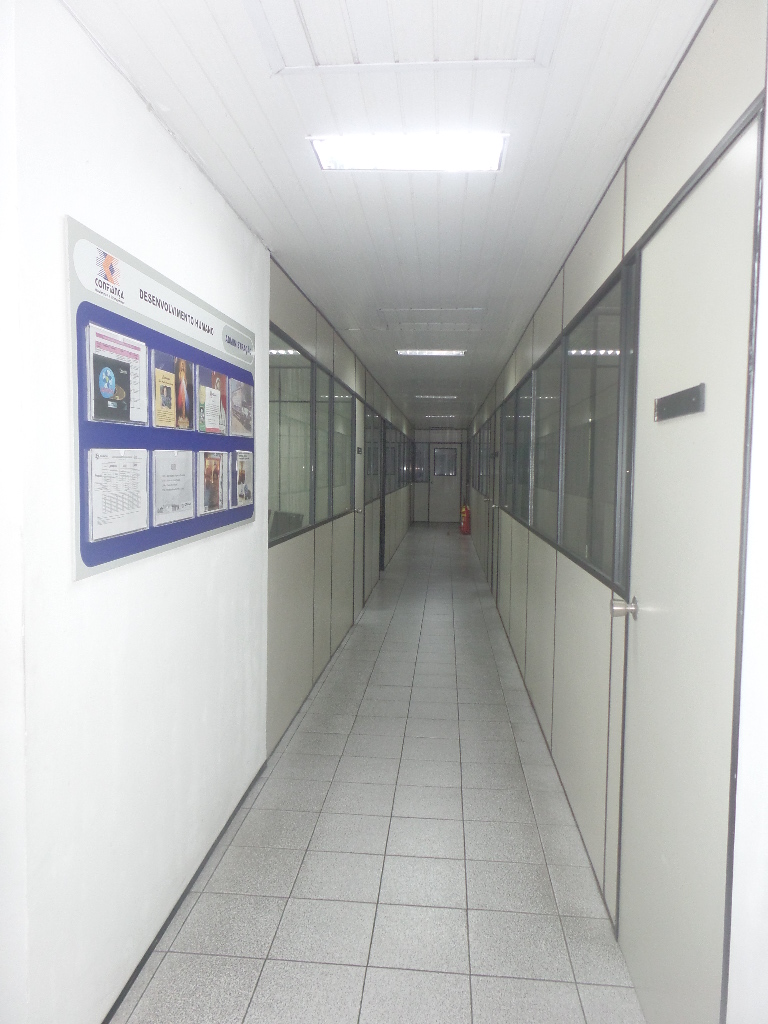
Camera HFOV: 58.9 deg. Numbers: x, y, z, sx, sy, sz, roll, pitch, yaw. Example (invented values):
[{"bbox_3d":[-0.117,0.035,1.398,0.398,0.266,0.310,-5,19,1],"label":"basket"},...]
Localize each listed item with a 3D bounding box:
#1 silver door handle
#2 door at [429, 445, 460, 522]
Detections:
[{"bbox_3d":[0.696,0.279,1.977,0.068,0.066,0.066,1,4,5],"label":"silver door handle"},{"bbox_3d":[1.630,-0.774,18.150,0.830,2.110,0.050,1,4,5],"label":"door"}]

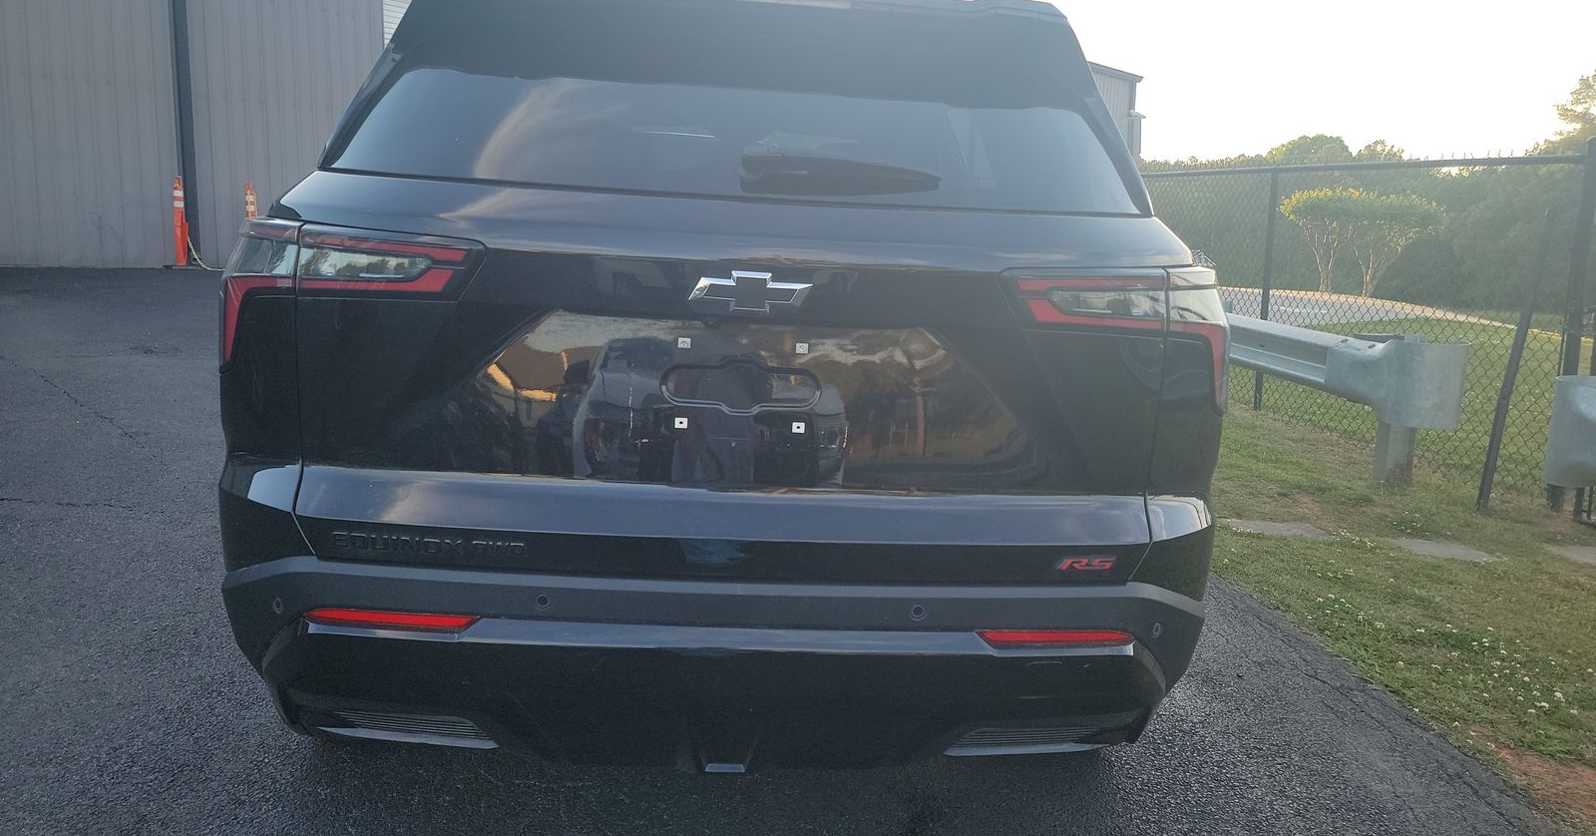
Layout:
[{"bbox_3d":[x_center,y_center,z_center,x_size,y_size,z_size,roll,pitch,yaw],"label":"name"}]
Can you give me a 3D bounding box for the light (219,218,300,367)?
[{"bbox_3d":[-0.829,-0.193,1.705,0.190,0.240,0.180,4,8,5],"label":"light"}]

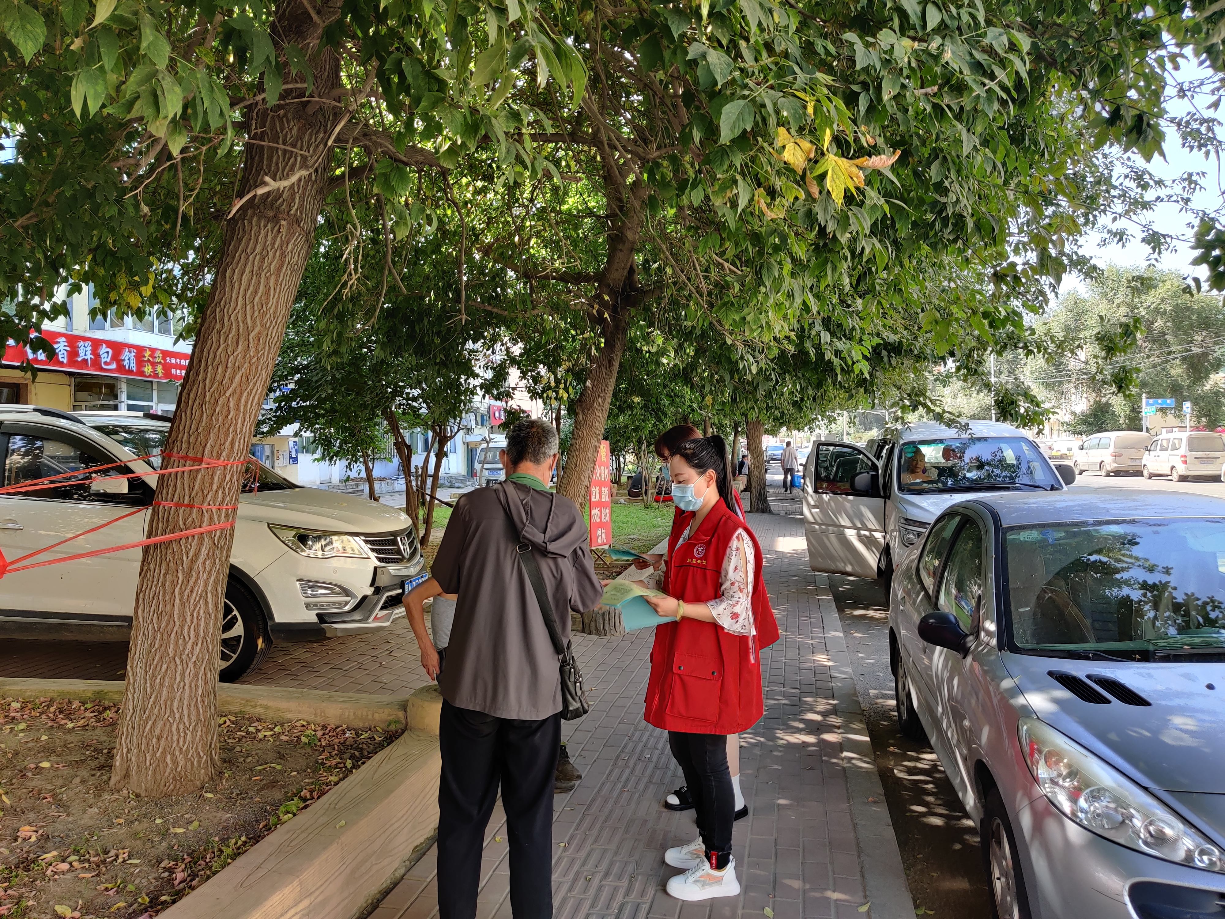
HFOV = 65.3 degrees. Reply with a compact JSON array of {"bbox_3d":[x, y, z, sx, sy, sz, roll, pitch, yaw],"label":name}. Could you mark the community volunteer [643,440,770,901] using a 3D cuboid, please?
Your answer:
[{"bbox_3d":[0.337,0.714,3.420,0.440,1.610,0.480,0,1,-18],"label":"community volunteer"}]

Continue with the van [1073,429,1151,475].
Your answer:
[{"bbox_3d":[22.600,-0.200,43.300,1.830,1.970,4.900,0,1,6],"label":"van"}]

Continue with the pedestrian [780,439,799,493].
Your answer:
[{"bbox_3d":[5.800,0.235,31.300,0.560,1.710,0.420,0,1,9],"label":"pedestrian"}]

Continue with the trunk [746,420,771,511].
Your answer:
[{"bbox_3d":[3.421,0.168,22.400,0.550,2.250,0.500,0,1,0],"label":"trunk"}]

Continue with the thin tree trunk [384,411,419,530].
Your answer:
[{"bbox_3d":[-3.004,0.238,13.600,0.470,1.800,0.350,0,1,0],"label":"thin tree trunk"}]

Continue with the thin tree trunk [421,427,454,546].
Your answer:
[{"bbox_3d":[-2.493,0.388,13.600,0.430,1.690,0.330,0,1,0],"label":"thin tree trunk"}]

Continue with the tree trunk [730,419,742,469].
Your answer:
[{"bbox_3d":[4.651,-0.415,36.000,0.400,2.100,0.360,0,1,0],"label":"tree trunk"}]

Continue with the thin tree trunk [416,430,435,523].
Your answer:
[{"bbox_3d":[-3.292,0.296,16.900,0.320,1.670,0.270,0,1,0],"label":"thin tree trunk"}]

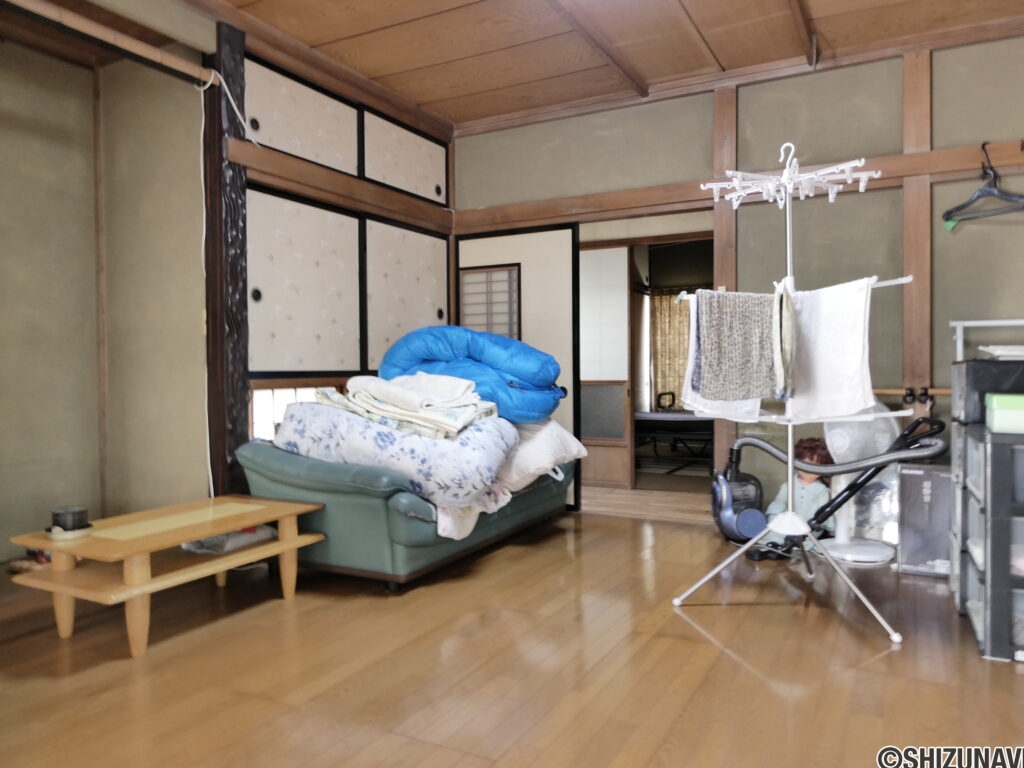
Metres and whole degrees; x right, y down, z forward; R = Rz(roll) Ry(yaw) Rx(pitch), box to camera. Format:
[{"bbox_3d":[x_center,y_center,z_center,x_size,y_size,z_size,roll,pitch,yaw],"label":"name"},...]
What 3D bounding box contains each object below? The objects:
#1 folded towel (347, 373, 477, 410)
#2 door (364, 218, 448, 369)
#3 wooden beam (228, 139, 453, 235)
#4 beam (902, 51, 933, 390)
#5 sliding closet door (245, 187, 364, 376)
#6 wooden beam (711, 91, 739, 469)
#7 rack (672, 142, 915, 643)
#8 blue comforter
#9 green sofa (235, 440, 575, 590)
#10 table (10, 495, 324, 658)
[{"bbox_3d":[-0.472,0.021,3.295,0.515,0.138,0.368,1,2,29],"label":"folded towel"},{"bbox_3d":[-0.636,-0.514,4.352,0.028,0.903,0.914,1,2,29],"label":"door"},{"bbox_3d":[-0.843,-1.040,3.938,0.078,0.156,1.794,1,2,29],"label":"wooden beam"},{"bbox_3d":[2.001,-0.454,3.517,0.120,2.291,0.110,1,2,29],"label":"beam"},{"bbox_3d":[-1.028,-0.490,3.631,0.028,0.903,0.862,1,2,29],"label":"sliding closet door"},{"bbox_3d":[1.191,-0.406,3.959,0.120,2.401,0.110,1,2,29],"label":"wooden beam"},{"bbox_3d":[1.050,-0.034,2.712,0.856,1.734,0.800,1,2,29],"label":"rack"},{"bbox_3d":[-0.191,-0.065,3.810,0.754,0.478,0.626,1,2,29],"label":"blue comforter"},{"bbox_3d":[-0.422,0.501,3.693,0.929,0.626,1.674,1,2,29],"label":"green sofa"},{"bbox_3d":[-1.209,0.675,2.610,0.547,0.354,0.879,1,2,29],"label":"table"}]

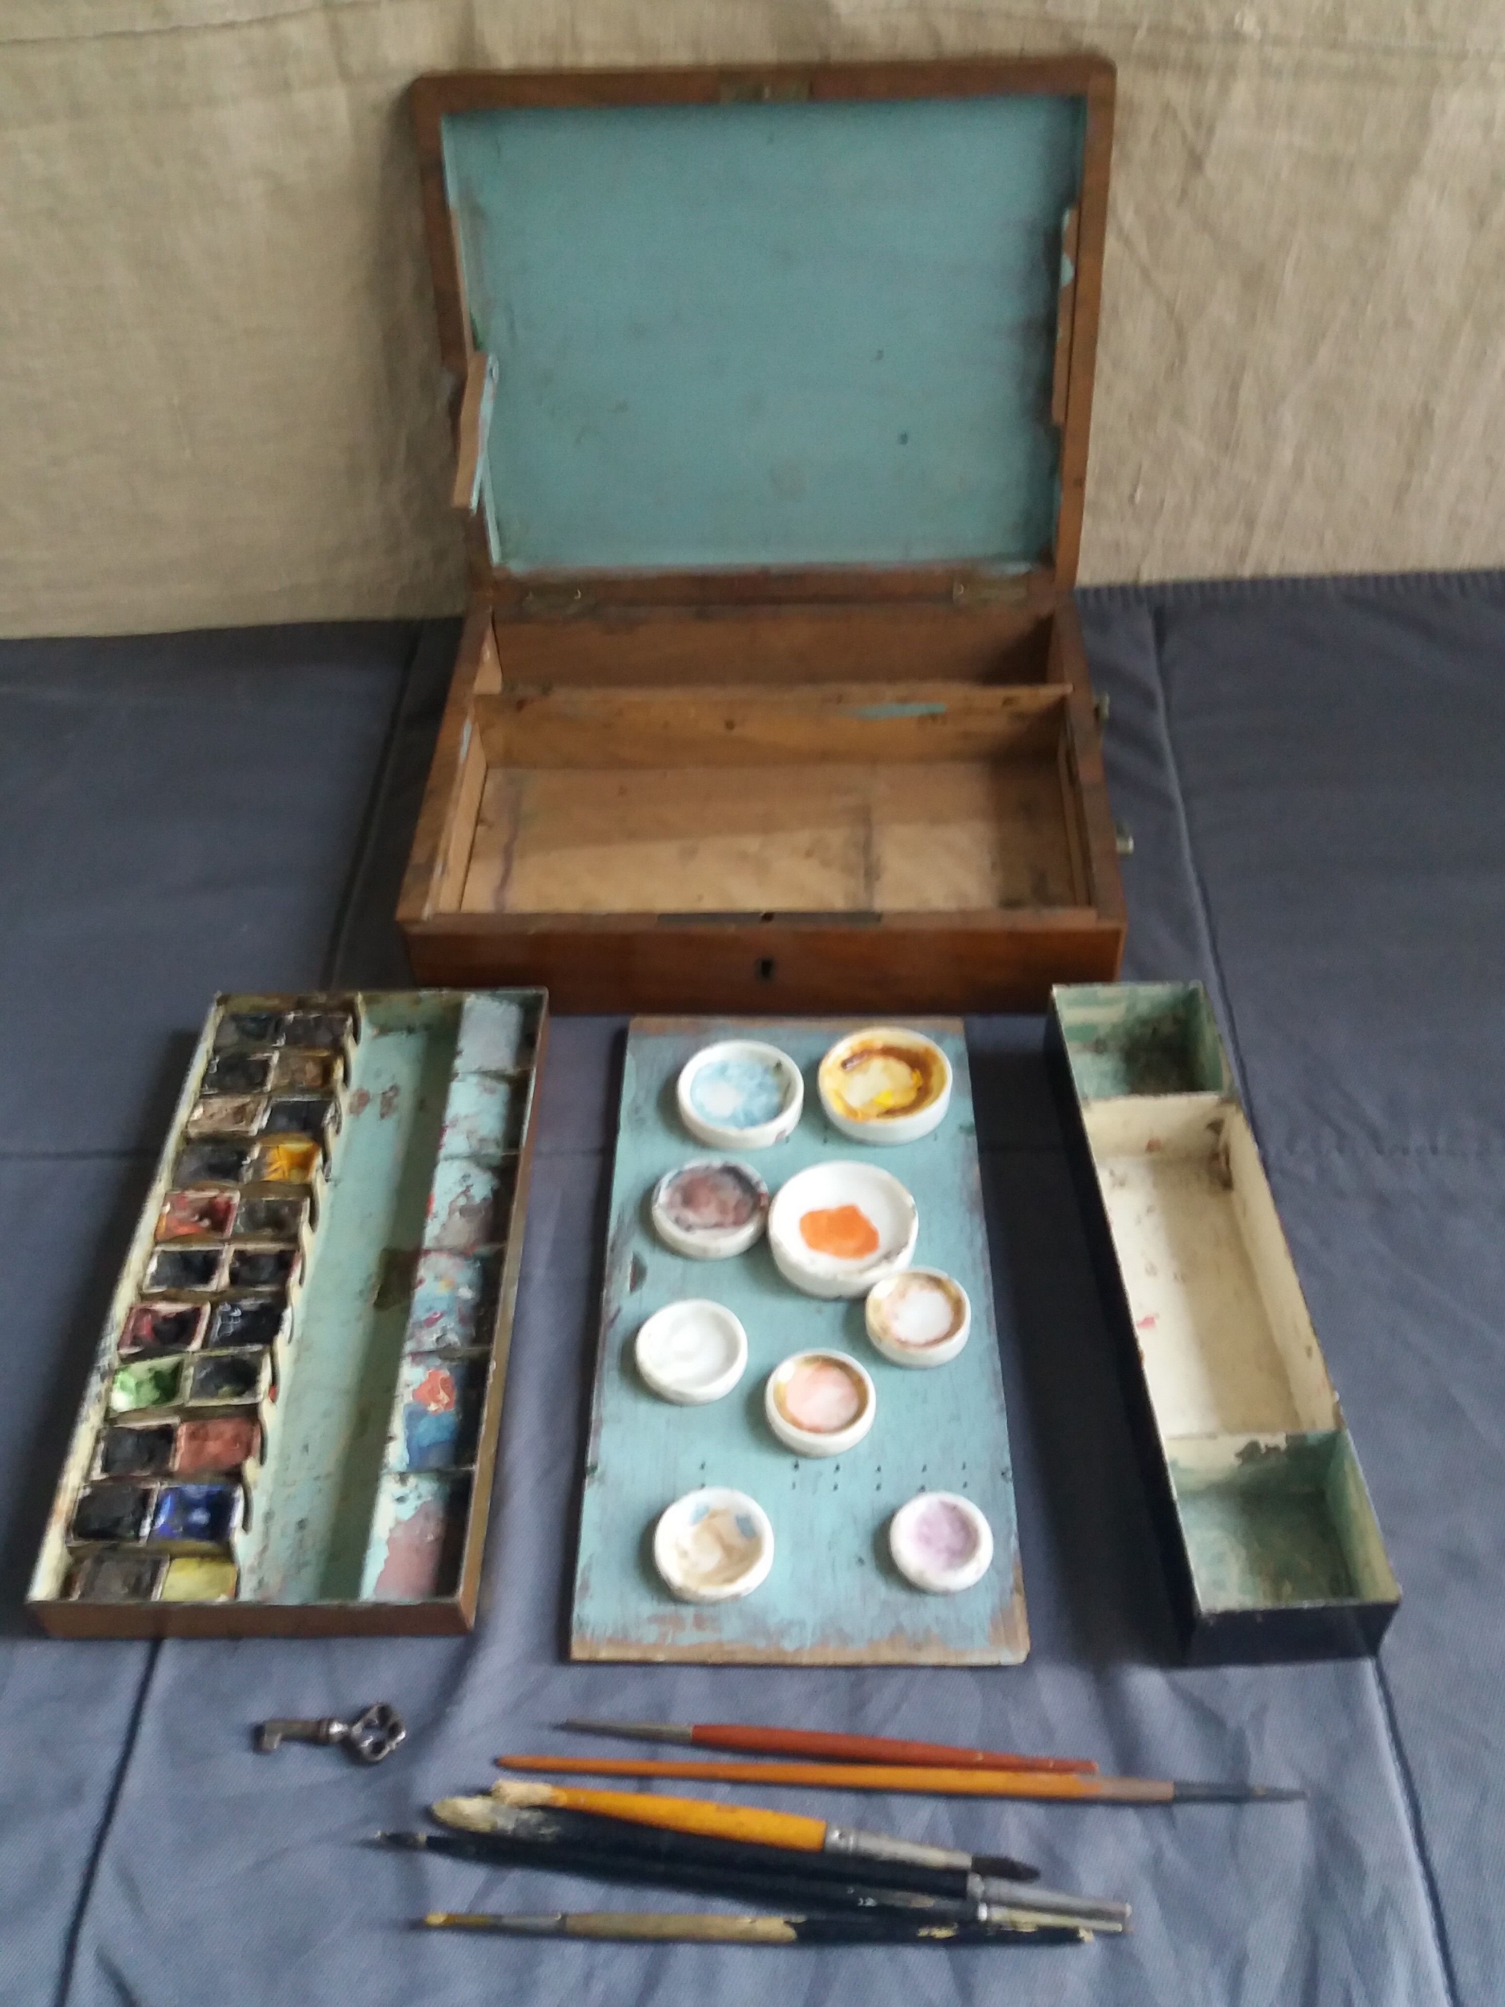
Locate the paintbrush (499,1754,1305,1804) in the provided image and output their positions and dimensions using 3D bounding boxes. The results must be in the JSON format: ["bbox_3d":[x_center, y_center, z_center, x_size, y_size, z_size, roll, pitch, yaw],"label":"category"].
[{"bbox_3d":[0.035,0.188,0.395,0.195,0.006,0.006,1,47,4],"label":"paintbrush"}]

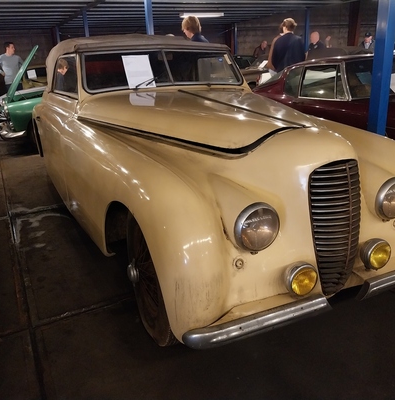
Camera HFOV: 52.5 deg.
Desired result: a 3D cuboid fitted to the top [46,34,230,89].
[{"bbox_3d":[-0.670,-1.361,4.058,1.450,0.550,1.700,-11,21,-24],"label":"top"}]

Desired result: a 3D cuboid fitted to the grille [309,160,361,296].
[{"bbox_3d":[0.636,0.163,1.785,0.250,0.660,0.150,-12,22,-21],"label":"grille"}]

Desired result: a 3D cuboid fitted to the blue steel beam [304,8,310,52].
[{"bbox_3d":[3.464,-4.841,12.784,0.110,2.500,0.110,-13,22,-24],"label":"blue steel beam"}]

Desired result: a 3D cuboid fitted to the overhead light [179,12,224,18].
[{"bbox_3d":[0.124,-5.708,12.400,1.520,0.100,0.140,-13,22,-24],"label":"overhead light"}]

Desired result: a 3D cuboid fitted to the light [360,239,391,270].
[{"bbox_3d":[0.849,0.259,1.905,0.145,0.150,0.115,-12,22,-21],"label":"light"}]

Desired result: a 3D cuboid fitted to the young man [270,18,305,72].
[{"bbox_3d":[1.339,-1.725,6.012,0.520,1.830,0.320,-6,20,-9],"label":"young man"}]

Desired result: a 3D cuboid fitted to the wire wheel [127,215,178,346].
[{"bbox_3d":[-0.237,0.379,2.017,0.200,0.735,0.735,-11,22,-22],"label":"wire wheel"}]

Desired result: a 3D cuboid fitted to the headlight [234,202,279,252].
[{"bbox_3d":[0.249,0.115,1.637,0.205,0.205,0.085,-11,21,-24],"label":"headlight"}]

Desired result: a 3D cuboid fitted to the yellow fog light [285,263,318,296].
[{"bbox_3d":[0.443,0.338,1.700,0.145,0.145,0.105,-11,21,-24],"label":"yellow fog light"}]

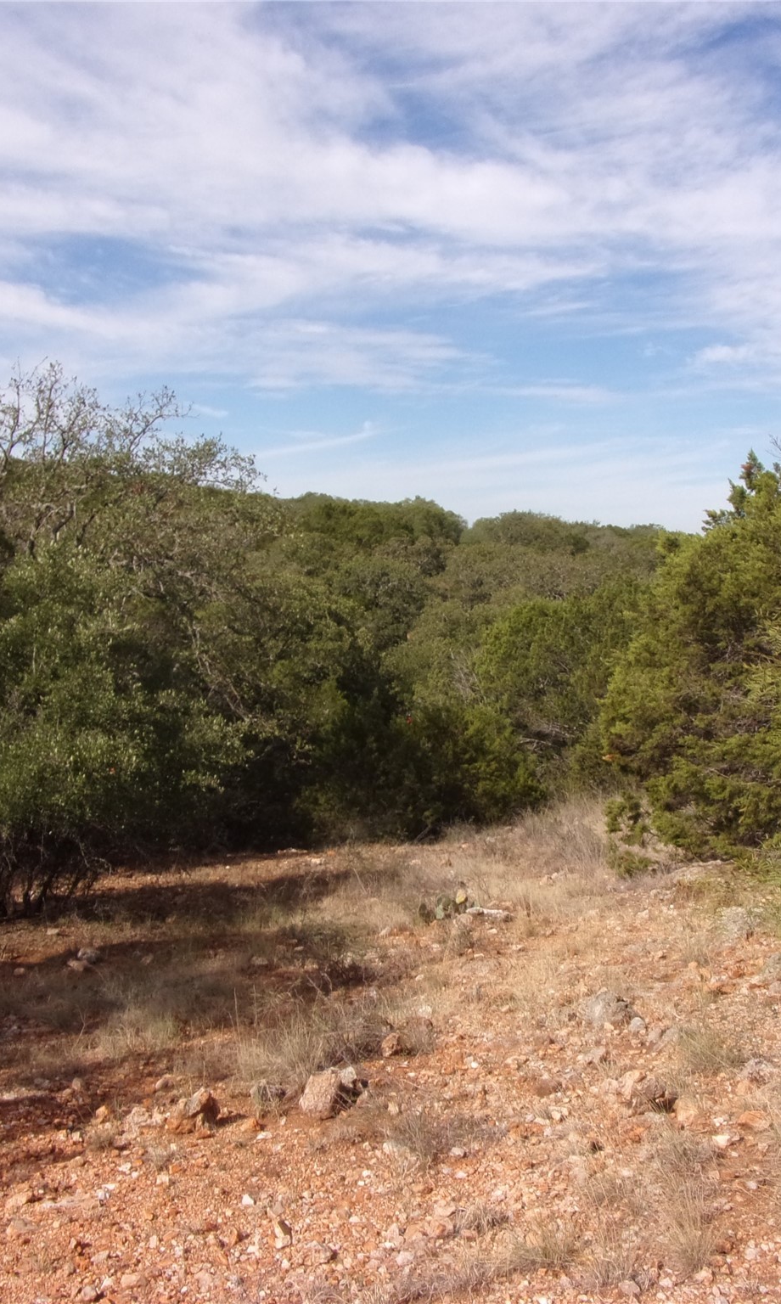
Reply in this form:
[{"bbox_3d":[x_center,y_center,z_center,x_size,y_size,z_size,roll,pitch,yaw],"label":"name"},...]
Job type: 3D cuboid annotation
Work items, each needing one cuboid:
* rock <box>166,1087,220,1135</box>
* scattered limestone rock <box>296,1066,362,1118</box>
[{"bbox_3d":[-0.730,1.695,4.450,0.200,0.145,0.165,0,2,-9],"label":"rock"},{"bbox_3d":[-0.231,1.679,4.600,0.235,0.170,0.190,0,2,-3],"label":"scattered limestone rock"}]

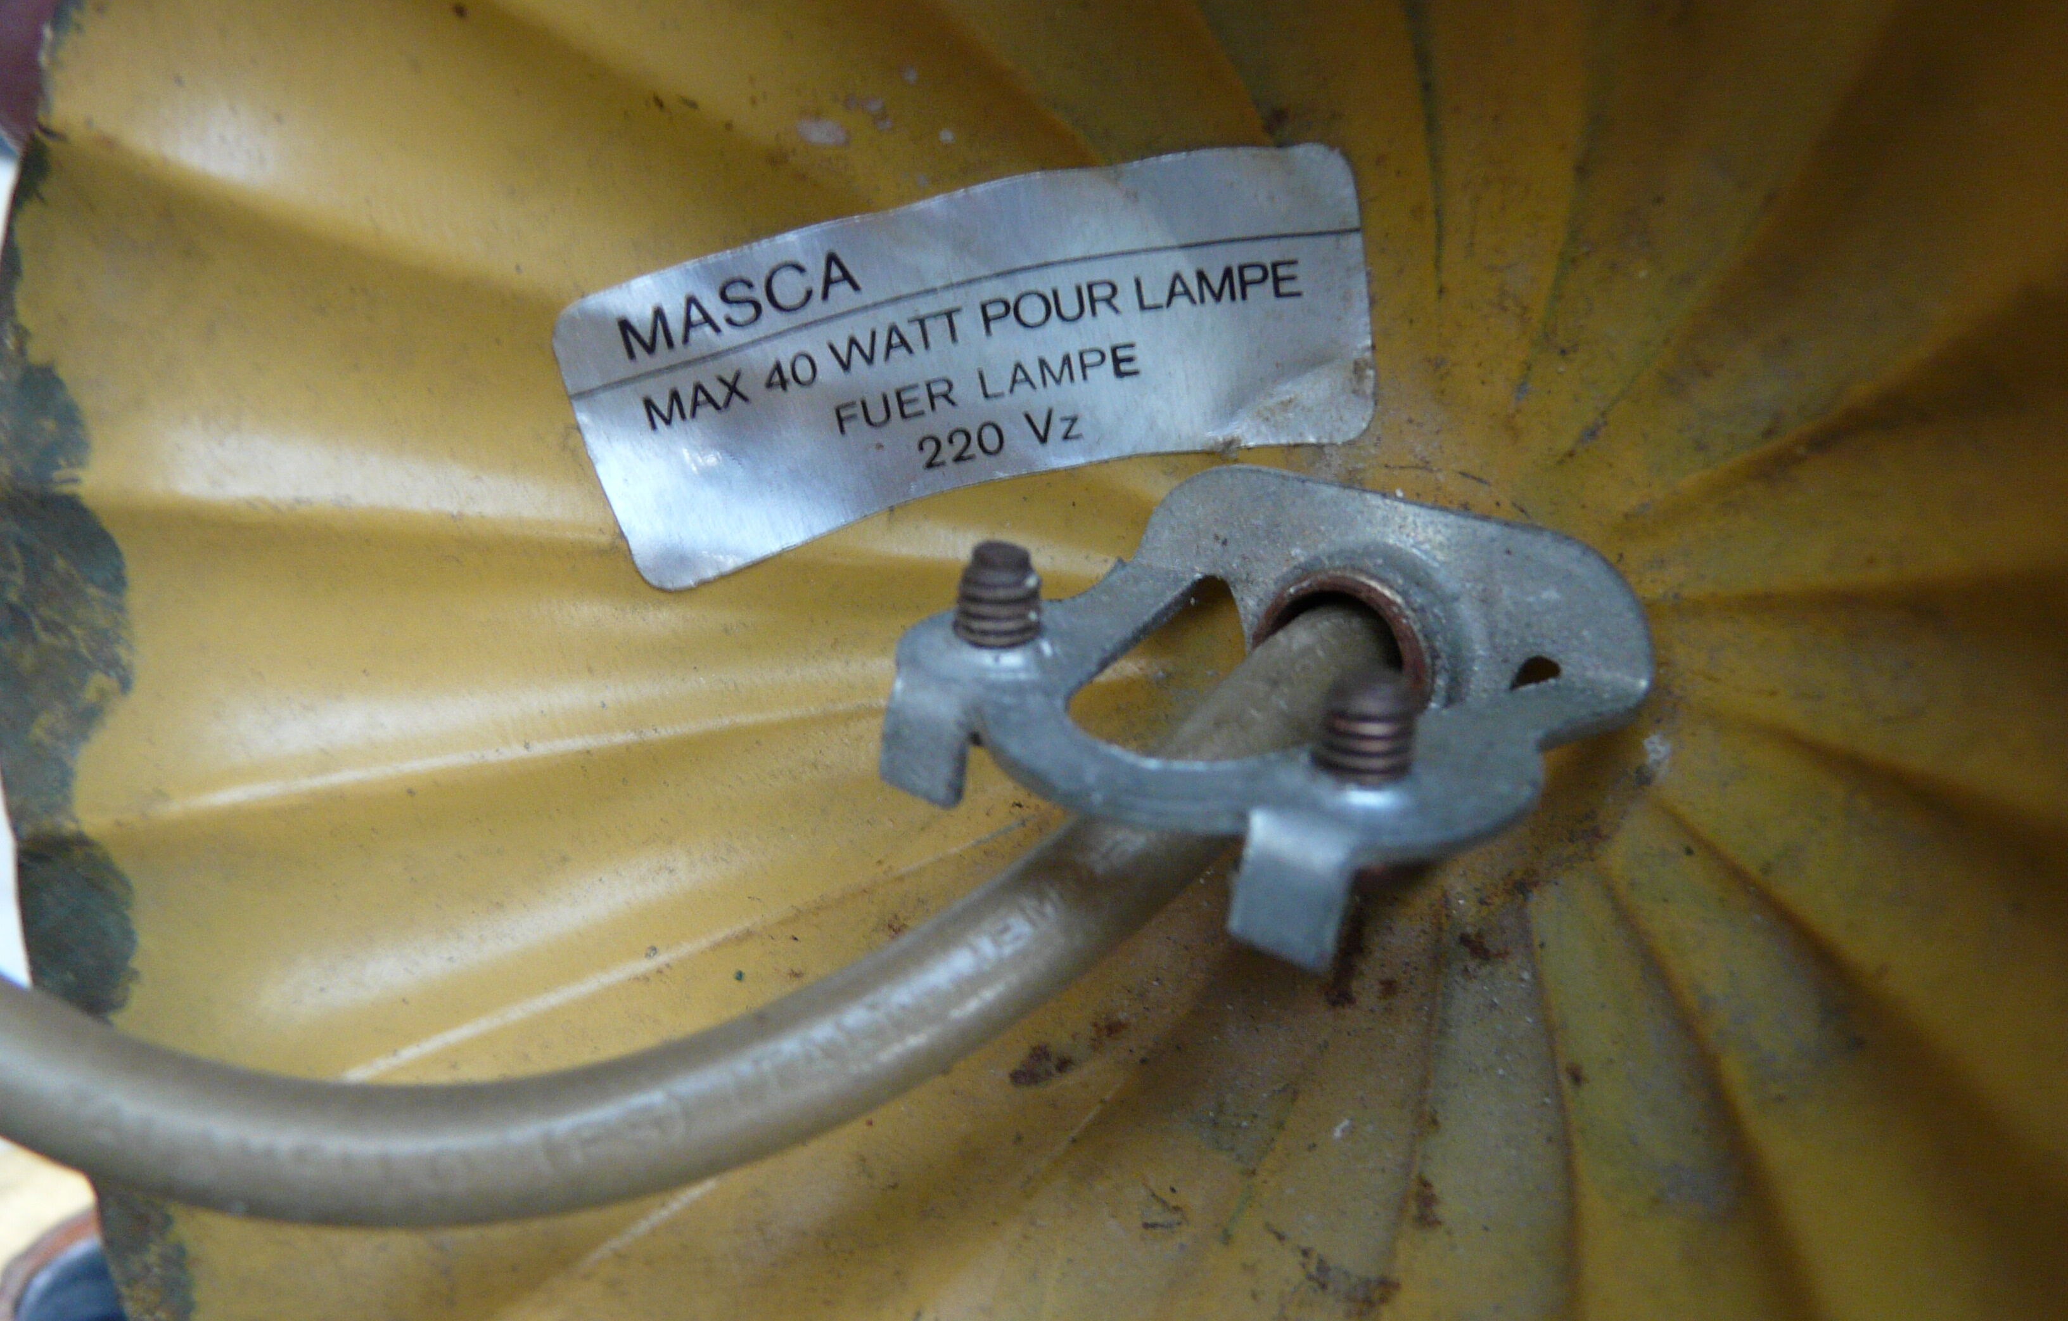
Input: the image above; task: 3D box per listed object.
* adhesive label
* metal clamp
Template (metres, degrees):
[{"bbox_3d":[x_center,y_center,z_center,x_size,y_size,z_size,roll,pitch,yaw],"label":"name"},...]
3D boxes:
[{"bbox_3d":[-0.003,-0.015,0.083,0.039,0.016,0.005,-11,33,4],"label":"adhesive label"},{"bbox_3d":[0.010,0.002,0.079,0.032,0.016,0.025,19,28,36],"label":"metal clamp"}]

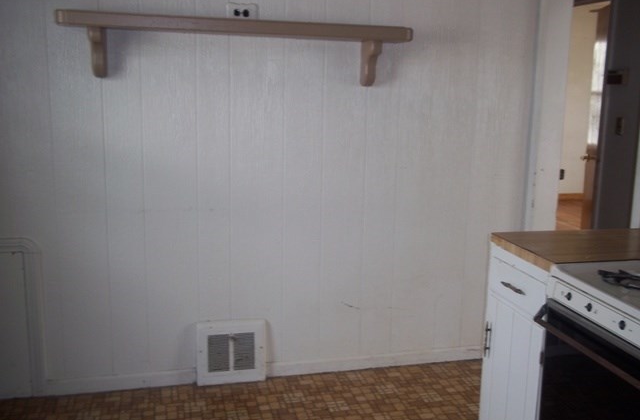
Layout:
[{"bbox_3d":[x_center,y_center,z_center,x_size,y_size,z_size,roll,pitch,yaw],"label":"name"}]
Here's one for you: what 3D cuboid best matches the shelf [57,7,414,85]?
[{"bbox_3d":[-0.340,-0.697,2.942,1.528,0.264,0.180,-1,10,-14],"label":"shelf"}]

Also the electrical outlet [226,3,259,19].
[{"bbox_3d":[-0.347,-0.885,2.997,0.140,0.084,0.010,-1,10,-14],"label":"electrical outlet"}]

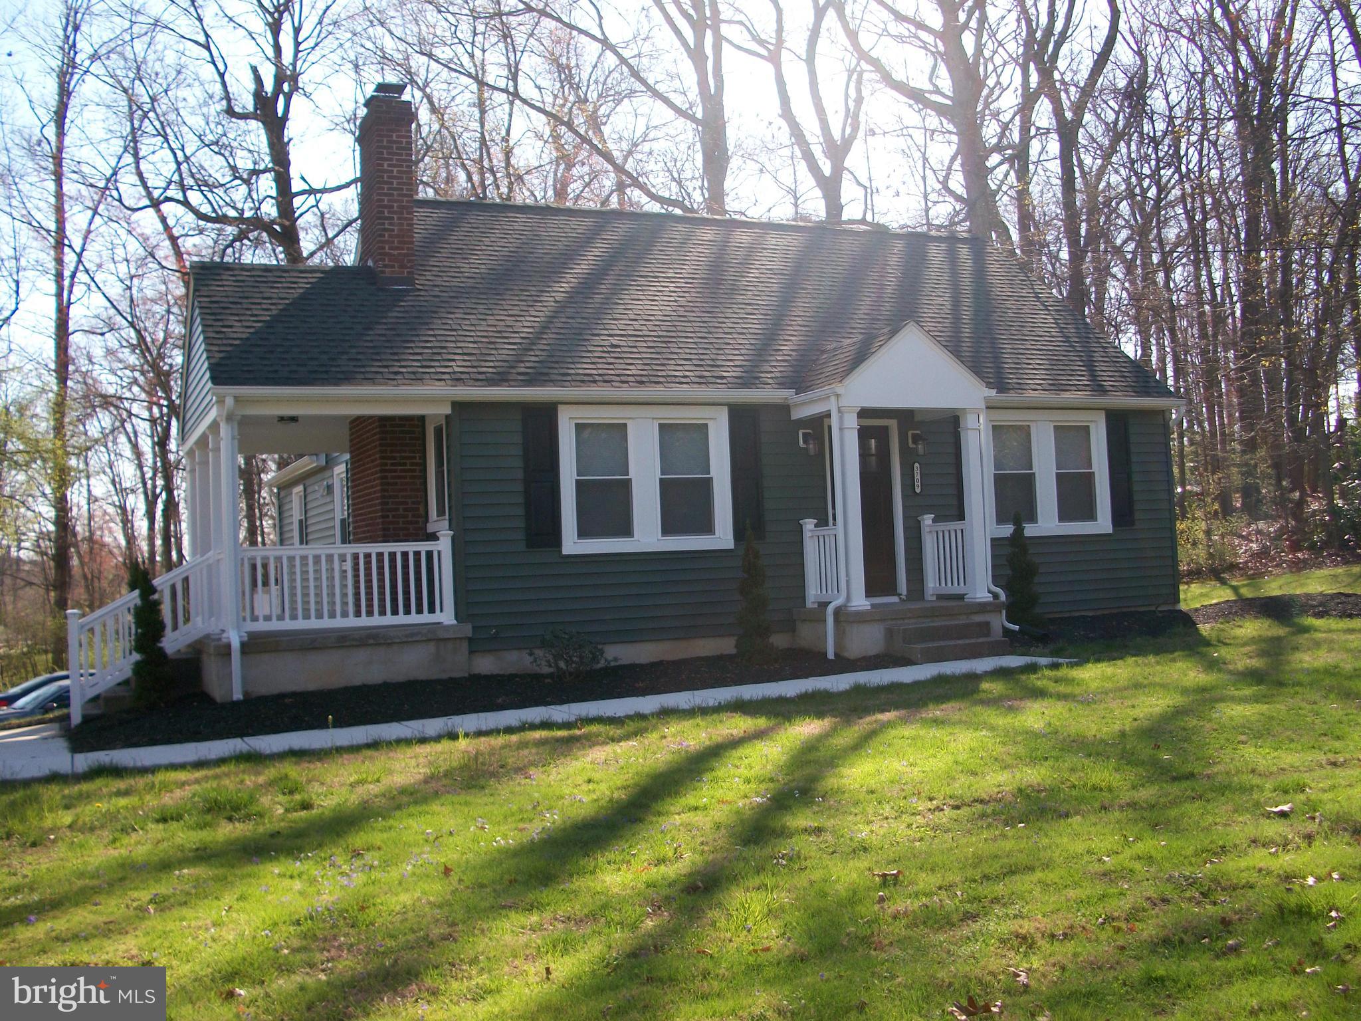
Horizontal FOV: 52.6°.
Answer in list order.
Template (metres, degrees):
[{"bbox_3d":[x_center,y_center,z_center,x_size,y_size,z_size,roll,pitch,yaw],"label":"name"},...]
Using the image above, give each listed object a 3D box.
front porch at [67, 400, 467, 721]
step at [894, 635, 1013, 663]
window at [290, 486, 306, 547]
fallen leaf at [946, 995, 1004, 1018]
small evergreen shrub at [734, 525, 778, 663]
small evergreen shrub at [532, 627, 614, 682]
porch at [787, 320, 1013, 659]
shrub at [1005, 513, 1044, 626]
[{"bbox_3d":[-4.789,0.595,15.379,3.800,3.100,4.400,-2,-2,-24],"label":"front porch"},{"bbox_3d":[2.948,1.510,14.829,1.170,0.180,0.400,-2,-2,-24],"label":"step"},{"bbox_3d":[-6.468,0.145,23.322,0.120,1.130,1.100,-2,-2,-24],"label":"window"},{"bbox_3d":[0.908,1.538,4.248,0.160,0.050,0.110,-2,-2,-24],"label":"fallen leaf"},{"bbox_3d":[0.796,0.893,15.001,0.450,1.476,0.450,-2,-2,0],"label":"small evergreen shrub"},{"bbox_3d":[-1.111,1.461,14.135,0.840,0.516,0.750,-2,-2,-24],"label":"small evergreen shrub"},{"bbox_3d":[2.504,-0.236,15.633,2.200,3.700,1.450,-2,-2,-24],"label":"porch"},{"bbox_3d":[4.082,0.714,16.512,0.460,1.367,0.460,-2,-2,-24],"label":"shrub"}]

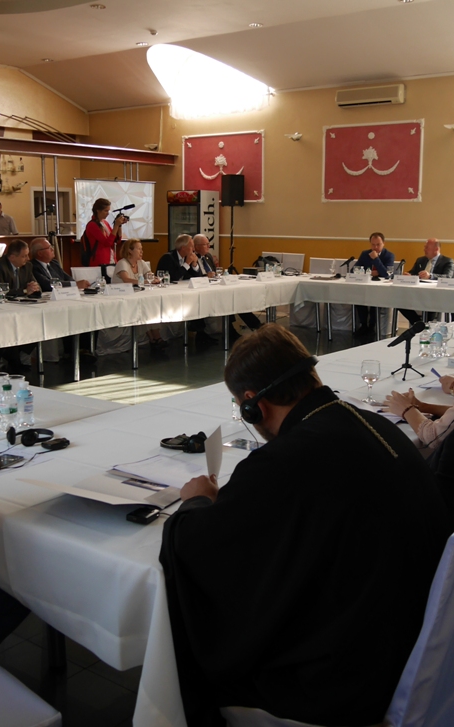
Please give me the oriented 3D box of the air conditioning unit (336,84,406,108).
[{"bbox_3d":[1.972,-3.656,10.767,0.963,0.235,0.200,8,13,36],"label":"air conditioning unit"}]

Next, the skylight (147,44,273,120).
[{"bbox_3d":[-0.555,-4.108,11.473,1.937,0.756,1.512,8,13,36],"label":"skylight"}]

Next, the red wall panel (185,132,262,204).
[{"bbox_3d":[-0.082,-3.196,12.864,1.650,1.110,0.050,8,13,36],"label":"red wall panel"}]

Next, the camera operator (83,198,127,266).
[{"bbox_3d":[-1.476,-1.113,9.314,0.580,1.673,0.500,5,12,23],"label":"camera operator"}]

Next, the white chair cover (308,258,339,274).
[{"bbox_3d":[1.238,-1.016,11.247,0.440,0.955,0.520,8,13,36],"label":"white chair cover"}]

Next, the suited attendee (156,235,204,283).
[{"bbox_3d":[-0.524,-1.017,10.234,0.800,1.300,0.560,5,11,22],"label":"suited attendee"}]

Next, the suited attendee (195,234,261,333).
[{"bbox_3d":[-0.082,-0.994,9.905,0.820,1.228,0.550,7,13,32],"label":"suited attendee"}]

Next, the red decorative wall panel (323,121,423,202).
[{"bbox_3d":[2.098,-2.956,11.567,1.654,1.152,0.061,9,13,37],"label":"red decorative wall panel"}]

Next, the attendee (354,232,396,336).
[{"bbox_3d":[1.962,-1.079,10.573,0.560,1.335,0.800,8,13,36],"label":"attendee"}]

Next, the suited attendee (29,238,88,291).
[{"bbox_3d":[-1.808,-0.717,8.574,0.800,1.295,0.560,5,11,22],"label":"suited attendee"}]

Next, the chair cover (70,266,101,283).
[{"bbox_3d":[-1.502,-0.633,9.068,0.520,0.955,0.440,8,13,36],"label":"chair cover"}]

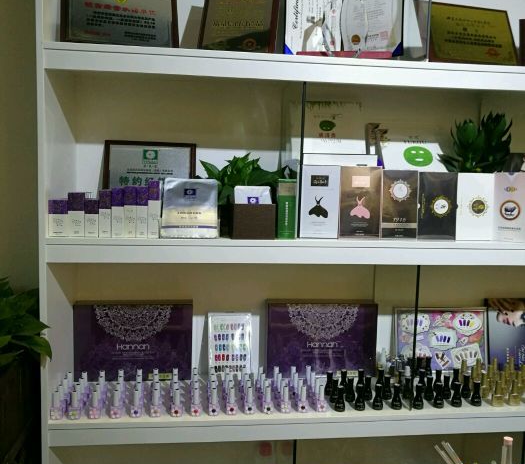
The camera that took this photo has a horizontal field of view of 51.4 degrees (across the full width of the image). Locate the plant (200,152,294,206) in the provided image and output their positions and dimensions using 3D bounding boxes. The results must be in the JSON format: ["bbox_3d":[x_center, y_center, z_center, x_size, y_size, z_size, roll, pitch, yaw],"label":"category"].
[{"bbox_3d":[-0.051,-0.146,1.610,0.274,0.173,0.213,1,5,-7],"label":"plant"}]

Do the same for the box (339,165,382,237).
[{"bbox_3d":[0.285,-0.086,1.617,0.119,0.208,0.045,1,5,-7],"label":"box"}]

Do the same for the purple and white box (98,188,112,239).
[{"bbox_3d":[-0.399,-0.046,1.399,0.031,0.120,0.032,1,6,-7],"label":"purple and white box"}]

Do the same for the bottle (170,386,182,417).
[{"bbox_3d":[-0.249,0.492,1.584,0.033,0.074,0.033,1,5,-7],"label":"bottle"}]

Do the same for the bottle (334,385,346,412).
[{"bbox_3d":[0.221,0.469,1.544,0.029,0.072,0.028,1,6,-7],"label":"bottle"}]

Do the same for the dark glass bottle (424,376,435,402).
[{"bbox_3d":[0.501,0.467,1.636,0.029,0.073,0.028,1,6,-7],"label":"dark glass bottle"}]

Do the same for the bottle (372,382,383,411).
[{"bbox_3d":[0.330,0.473,1.571,0.030,0.070,0.030,1,5,-7],"label":"bottle"}]

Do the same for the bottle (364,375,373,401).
[{"bbox_3d":[0.334,0.493,1.723,0.032,0.074,0.032,1,5,-7],"label":"bottle"}]

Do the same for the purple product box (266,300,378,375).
[{"bbox_3d":[0.213,0.384,1.974,0.399,0.267,0.061,1,5,-7],"label":"purple product box"}]

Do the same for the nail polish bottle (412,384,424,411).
[{"bbox_3d":[0.488,0.509,1.699,0.031,0.079,0.030,1,5,-7],"label":"nail polish bottle"}]

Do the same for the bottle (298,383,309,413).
[{"bbox_3d":[0.114,0.469,1.540,0.029,0.072,0.028,1,5,-7],"label":"bottle"}]

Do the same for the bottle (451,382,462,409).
[{"bbox_3d":[0.568,0.474,1.597,0.029,0.070,0.028,1,6,-7],"label":"bottle"}]

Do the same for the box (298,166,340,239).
[{"bbox_3d":[0.154,-0.083,1.508,0.104,0.197,0.048,1,6,-7],"label":"box"}]

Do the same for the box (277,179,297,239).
[{"bbox_3d":[0.068,-0.065,1.512,0.048,0.165,0.047,1,5,-7],"label":"box"}]

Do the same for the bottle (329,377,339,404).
[{"bbox_3d":[0.226,0.493,1.704,0.032,0.073,0.032,1,5,-7],"label":"bottle"}]

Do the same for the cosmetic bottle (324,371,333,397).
[{"bbox_3d":[0.219,0.495,1.780,0.031,0.079,0.030,1,5,-7],"label":"cosmetic bottle"}]

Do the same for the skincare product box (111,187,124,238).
[{"bbox_3d":[-0.385,-0.052,1.462,0.032,0.134,0.033,1,5,-7],"label":"skincare product box"}]

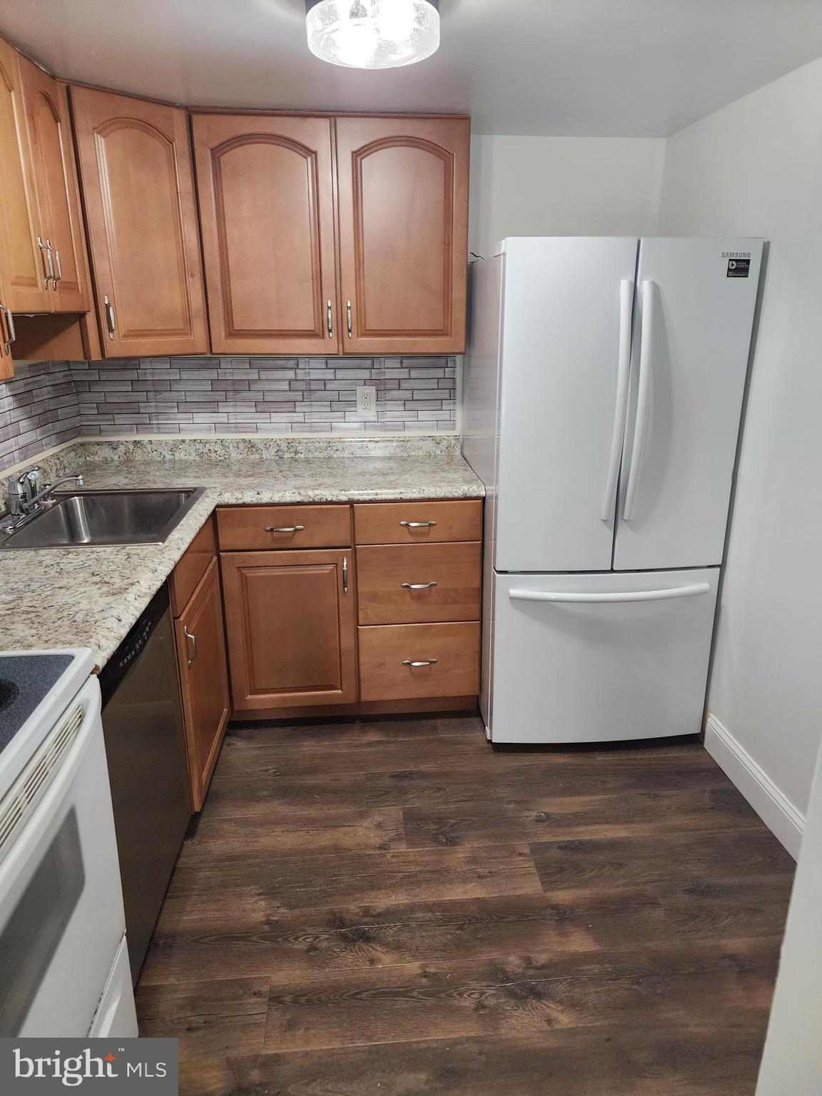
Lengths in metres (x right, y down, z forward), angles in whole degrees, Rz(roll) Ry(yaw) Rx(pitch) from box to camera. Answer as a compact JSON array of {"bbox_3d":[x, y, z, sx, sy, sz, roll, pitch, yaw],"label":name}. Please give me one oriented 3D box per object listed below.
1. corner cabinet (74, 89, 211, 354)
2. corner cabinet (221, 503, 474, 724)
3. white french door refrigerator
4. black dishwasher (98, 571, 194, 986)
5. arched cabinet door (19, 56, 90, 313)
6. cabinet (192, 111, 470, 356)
[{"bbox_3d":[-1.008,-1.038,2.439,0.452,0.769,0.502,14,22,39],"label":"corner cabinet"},{"bbox_3d":[-0.225,0.156,2.901,0.920,0.854,0.638,-2,17,-4],"label":"corner cabinet"},{"bbox_3d":[0.638,-0.209,2.705,0.764,1.719,0.834,-1,17,-3],"label":"white french door refrigerator"},{"bbox_3d":[-0.902,0.537,1.699,0.613,0.844,0.608,-2,17,-4],"label":"black dishwasher"},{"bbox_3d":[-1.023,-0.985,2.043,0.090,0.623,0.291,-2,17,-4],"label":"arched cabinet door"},{"bbox_3d":[-0.266,-1.115,2.664,0.918,0.777,0.334,-2,17,-4],"label":"cabinet"}]

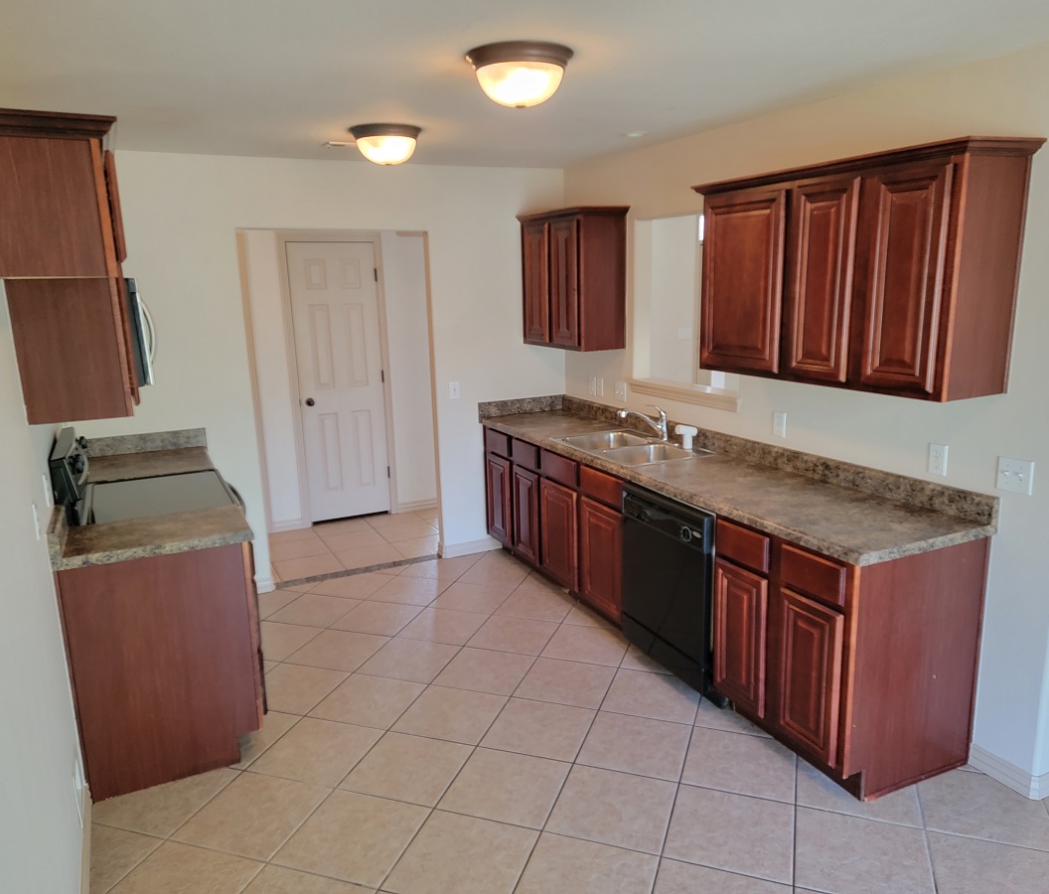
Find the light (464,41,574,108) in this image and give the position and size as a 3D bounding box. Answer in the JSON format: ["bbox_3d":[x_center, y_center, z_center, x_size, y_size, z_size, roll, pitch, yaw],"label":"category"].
[{"bbox_3d":[-0.011,-1.071,2.421,0.317,0.143,0.317,-2,12,0],"label":"light"}]

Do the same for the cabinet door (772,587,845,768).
[{"bbox_3d":[0.982,0.785,2.868,0.020,0.540,0.274,-7,14,-26],"label":"cabinet door"}]

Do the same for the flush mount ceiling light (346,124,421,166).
[{"bbox_3d":[-0.610,-1.321,3.650,0.324,0.146,0.324,-7,14,-25],"label":"flush mount ceiling light"}]

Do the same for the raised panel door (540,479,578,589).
[{"bbox_3d":[0.184,0.464,4.433,0.020,0.540,0.390,-7,14,-26],"label":"raised panel door"}]

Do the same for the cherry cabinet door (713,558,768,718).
[{"bbox_3d":[0.825,0.721,3.177,0.020,0.540,0.272,-7,14,-26],"label":"cherry cabinet door"}]

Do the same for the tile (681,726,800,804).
[{"bbox_3d":[0.818,1.194,3.120,0.394,0.010,0.394,3,13,19],"label":"tile"}]

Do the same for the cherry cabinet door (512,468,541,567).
[{"bbox_3d":[0.012,0.395,4.769,0.020,0.540,0.310,-7,14,-26],"label":"cherry cabinet door"}]

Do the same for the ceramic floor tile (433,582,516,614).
[{"bbox_3d":[-0.296,0.871,4.736,0.394,0.010,0.394,3,13,19],"label":"ceramic floor tile"}]

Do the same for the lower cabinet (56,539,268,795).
[{"bbox_3d":[-1.365,0.779,3.176,0.625,0.878,0.381,-7,14,-25],"label":"lower cabinet"}]

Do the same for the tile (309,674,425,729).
[{"bbox_3d":[-0.683,1.121,3.642,0.394,0.010,0.394,3,13,19],"label":"tile"}]

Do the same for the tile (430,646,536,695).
[{"bbox_3d":[-0.177,1.054,3.874,0.395,0.010,0.395,3,13,19],"label":"tile"}]

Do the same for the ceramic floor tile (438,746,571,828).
[{"bbox_3d":[-0.064,1.241,3.016,0.394,0.010,0.394,3,13,19],"label":"ceramic floor tile"}]

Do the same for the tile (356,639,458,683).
[{"bbox_3d":[-0.554,1.039,4.020,0.392,0.010,0.392,3,13,19],"label":"tile"}]

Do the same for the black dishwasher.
[{"bbox_3d":[0.878,0.600,3.767,0.618,0.850,0.607,-7,14,-25],"label":"black dishwasher"}]

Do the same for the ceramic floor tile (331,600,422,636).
[{"bbox_3d":[-0.795,0.930,4.481,0.392,0.010,0.392,3,13,19],"label":"ceramic floor tile"}]

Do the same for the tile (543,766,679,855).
[{"bbox_3d":[0.310,1.253,2.871,0.392,0.010,0.392,3,13,19],"label":"tile"}]

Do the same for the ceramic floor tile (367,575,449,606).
[{"bbox_3d":[-0.669,0.853,4.864,0.394,0.010,0.394,3,13,19],"label":"ceramic floor tile"}]

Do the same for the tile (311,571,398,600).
[{"bbox_3d":[-1.042,0.835,4.994,0.394,0.010,0.394,3,13,19],"label":"tile"}]

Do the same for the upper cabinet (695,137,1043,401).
[{"bbox_3d":[1.163,-0.645,3.116,0.360,0.790,1.310,-7,14,-25],"label":"upper cabinet"}]

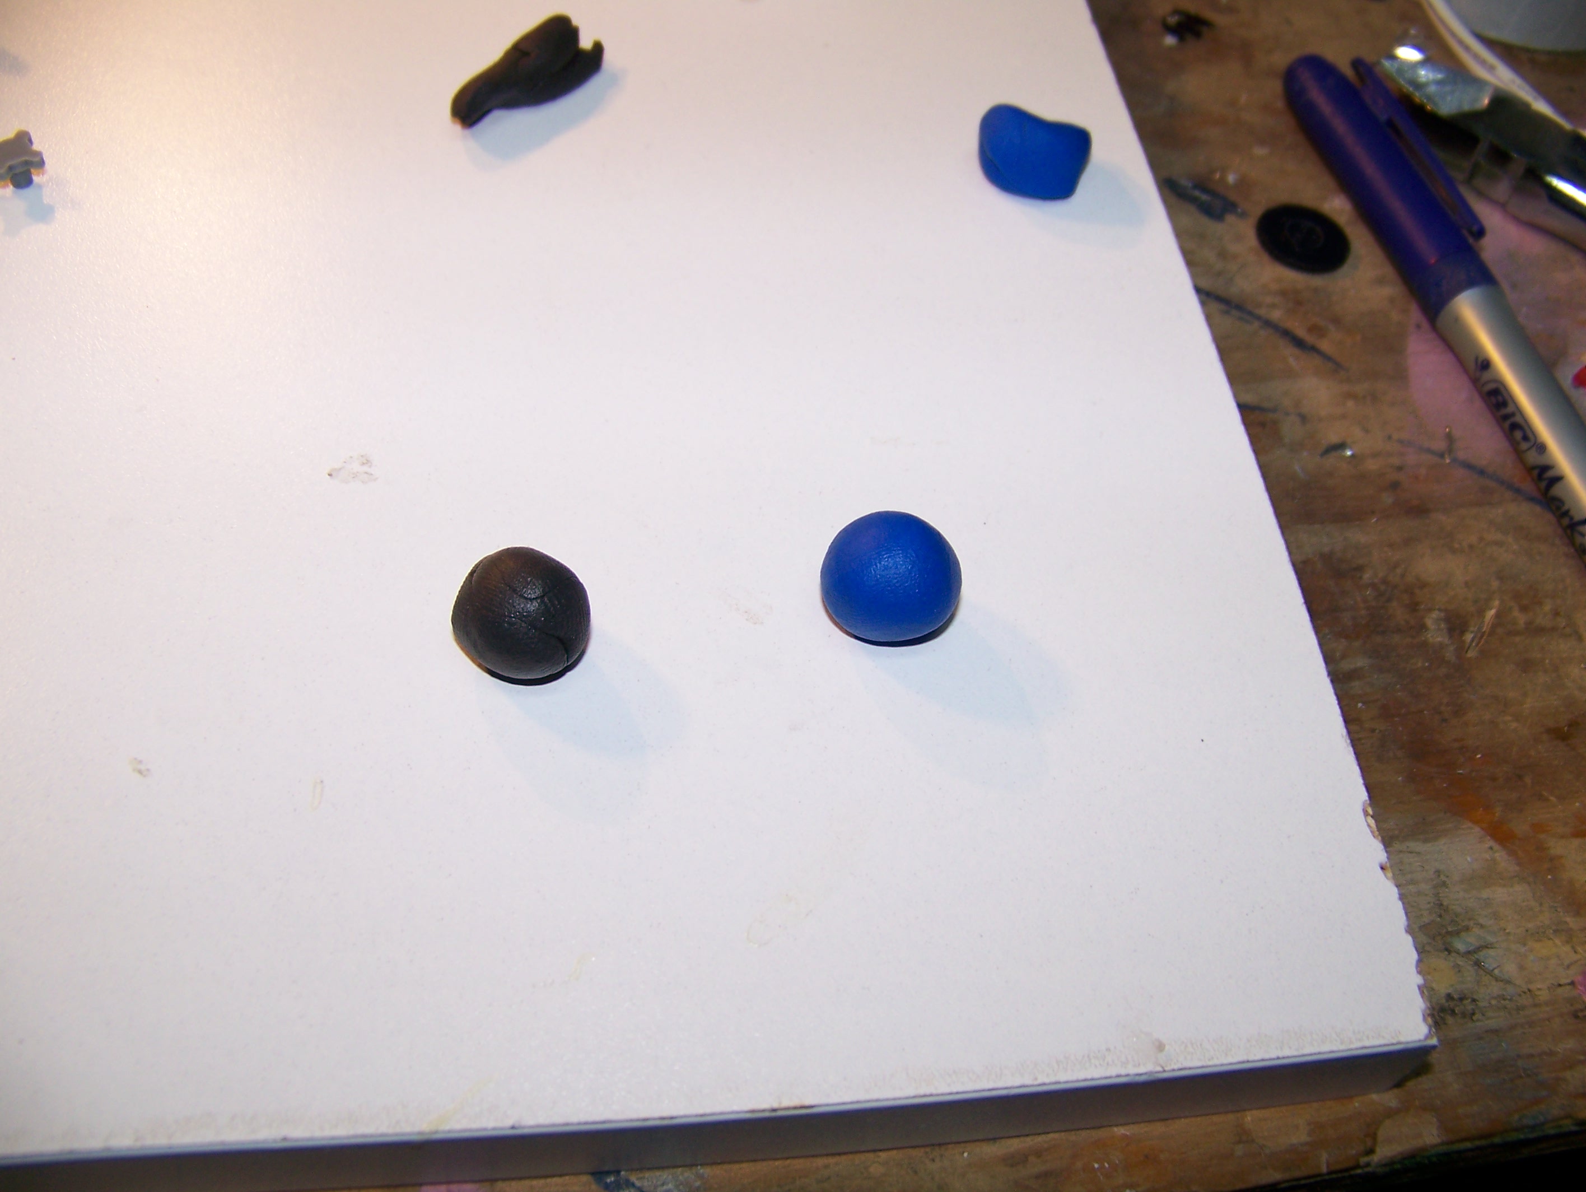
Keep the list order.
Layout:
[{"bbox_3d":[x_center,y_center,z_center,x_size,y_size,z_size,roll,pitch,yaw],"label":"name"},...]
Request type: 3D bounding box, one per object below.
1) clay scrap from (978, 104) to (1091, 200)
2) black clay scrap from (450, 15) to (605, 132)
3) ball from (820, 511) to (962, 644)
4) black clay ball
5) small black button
[{"bbox_3d":[0.032,-0.061,0.217,0.015,0.011,0.011,8,55,0],"label":"clay scrap"},{"bbox_3d":[-0.036,-0.072,0.220,0.009,0.008,0.024,38,60,19],"label":"black clay scrap"},{"bbox_3d":[0.011,-0.002,0.172,0.015,0.013,0.015,3,55,-4],"label":"ball"},{"bbox_3d":[-0.028,0.002,0.166,0.014,0.012,0.014,8,55,0],"label":"black clay ball"},{"bbox_3d":[0.078,-0.055,0.246,0.015,0.003,0.015,8,55,0],"label":"small black button"}]

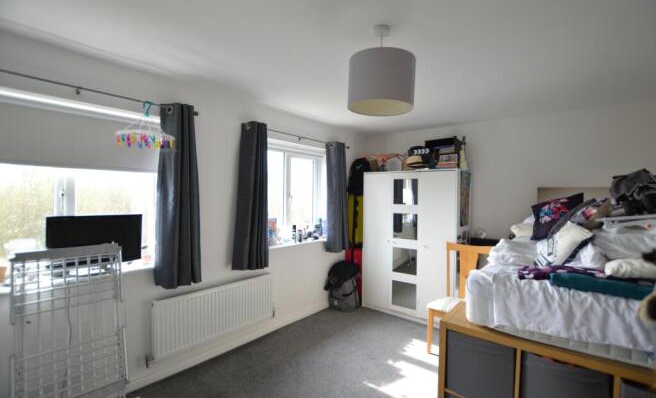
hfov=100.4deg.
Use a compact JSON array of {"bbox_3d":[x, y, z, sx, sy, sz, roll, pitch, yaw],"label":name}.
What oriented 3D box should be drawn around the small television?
[{"bbox_3d":[-1.648,0.312,1.961,0.130,0.385,0.530,1,-1,40],"label":"small television"}]

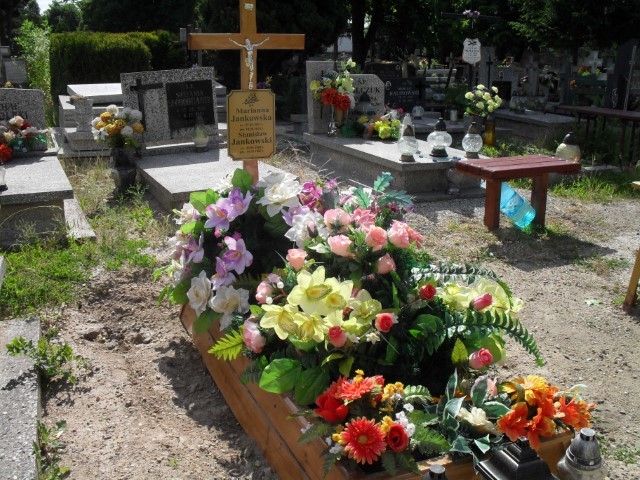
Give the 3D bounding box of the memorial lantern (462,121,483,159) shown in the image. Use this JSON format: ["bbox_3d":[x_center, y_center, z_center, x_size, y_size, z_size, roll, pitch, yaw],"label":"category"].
[{"bbox_3d":[1.379,-0.908,5.804,0.180,0.320,0.180,-7,18,-24],"label":"memorial lantern"}]

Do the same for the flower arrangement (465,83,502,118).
[{"bbox_3d":[1.920,-1.638,7.600,0.450,0.380,0.420,-7,18,-24],"label":"flower arrangement"}]

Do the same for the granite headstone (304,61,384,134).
[{"bbox_3d":[0.306,-1.625,7.364,0.900,0.790,0.160,-7,18,-24],"label":"granite headstone"}]

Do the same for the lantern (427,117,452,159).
[{"bbox_3d":[1.094,-0.945,5.870,0.235,0.350,0.235,0,17,0],"label":"lantern"}]

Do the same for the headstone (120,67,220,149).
[{"bbox_3d":[-1.598,-1.396,6.903,0.950,0.800,0.130,-9,19,-23],"label":"headstone"}]

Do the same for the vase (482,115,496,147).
[{"bbox_3d":[2.004,-1.289,7.650,0.170,0.390,0.170,-7,18,-24],"label":"vase"}]

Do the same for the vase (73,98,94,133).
[{"bbox_3d":[-2.741,-1.443,7.500,0.250,0.380,0.250,-7,18,-24],"label":"vase"}]

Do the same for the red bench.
[{"bbox_3d":[1.442,-0.337,4.760,0.810,0.460,0.420,-7,18,-24],"label":"red bench"}]

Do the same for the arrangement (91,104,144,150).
[{"bbox_3d":[-1.706,-0.948,5.450,0.440,0.380,0.400,-7,18,-24],"label":"arrangement"}]

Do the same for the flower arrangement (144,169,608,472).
[{"bbox_3d":[0.040,0.150,2.255,0.900,0.520,1.400,-7,18,-24],"label":"flower arrangement"}]

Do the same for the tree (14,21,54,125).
[{"bbox_3d":[-4.236,-2.455,9.600,0.650,1.650,0.650,-7,18,-24],"label":"tree"}]

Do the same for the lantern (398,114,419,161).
[{"bbox_3d":[0.784,-0.899,5.676,0.175,0.370,0.175,0,17,0],"label":"lantern"}]

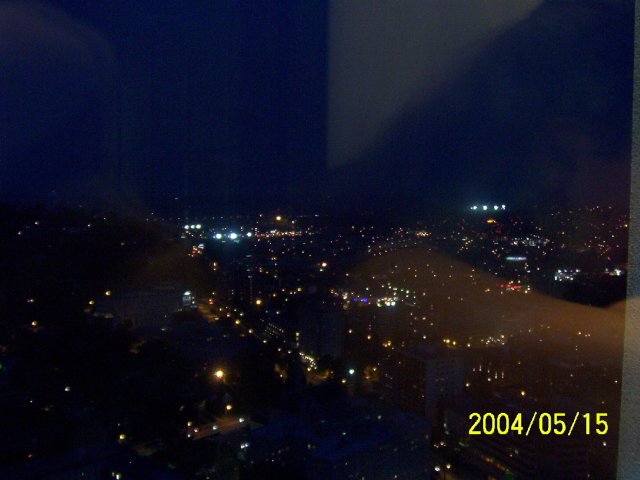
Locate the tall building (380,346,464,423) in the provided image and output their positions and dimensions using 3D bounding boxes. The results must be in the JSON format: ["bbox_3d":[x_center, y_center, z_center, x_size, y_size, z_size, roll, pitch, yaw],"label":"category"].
[{"bbox_3d":[58.599,81.583,387.371,25.626,39.400,46.846,-1,3,-27],"label":"tall building"}]

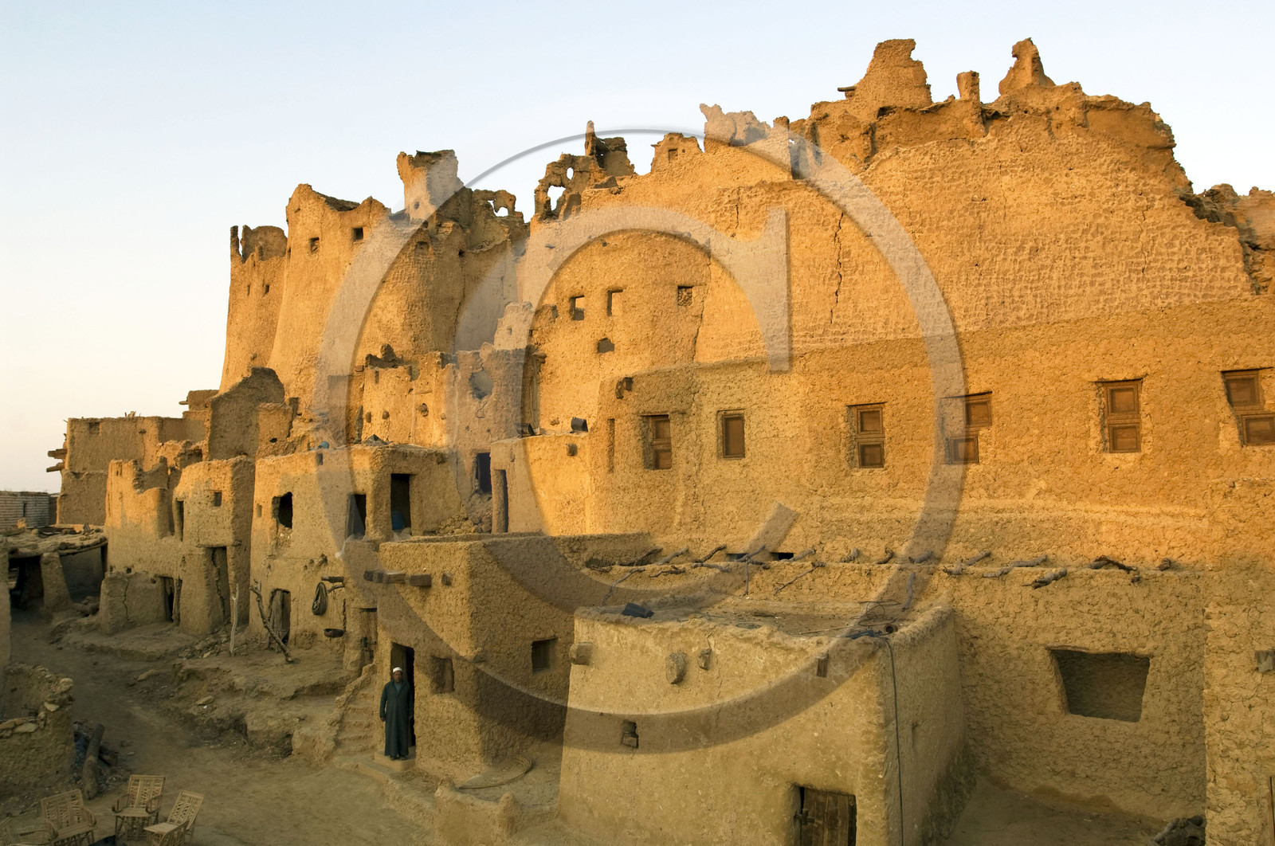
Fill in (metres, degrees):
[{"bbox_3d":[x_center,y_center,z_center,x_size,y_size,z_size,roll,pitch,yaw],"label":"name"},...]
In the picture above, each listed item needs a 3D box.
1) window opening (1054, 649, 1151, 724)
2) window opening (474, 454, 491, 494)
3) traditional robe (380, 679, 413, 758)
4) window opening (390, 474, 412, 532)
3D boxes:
[{"bbox_3d":[7.249,4.115,15.500,1.330,1.050,0.300,-3,-5,30],"label":"window opening"},{"bbox_3d":[-4.130,1.389,26.500,0.520,1.080,0.300,-1,-5,14],"label":"window opening"},{"bbox_3d":[-4.503,5.517,18.500,0.600,1.450,0.350,0,-5,-9],"label":"traditional robe"},{"bbox_3d":[-5.494,1.862,23.000,0.520,1.330,0.220,3,-6,-38],"label":"window opening"}]

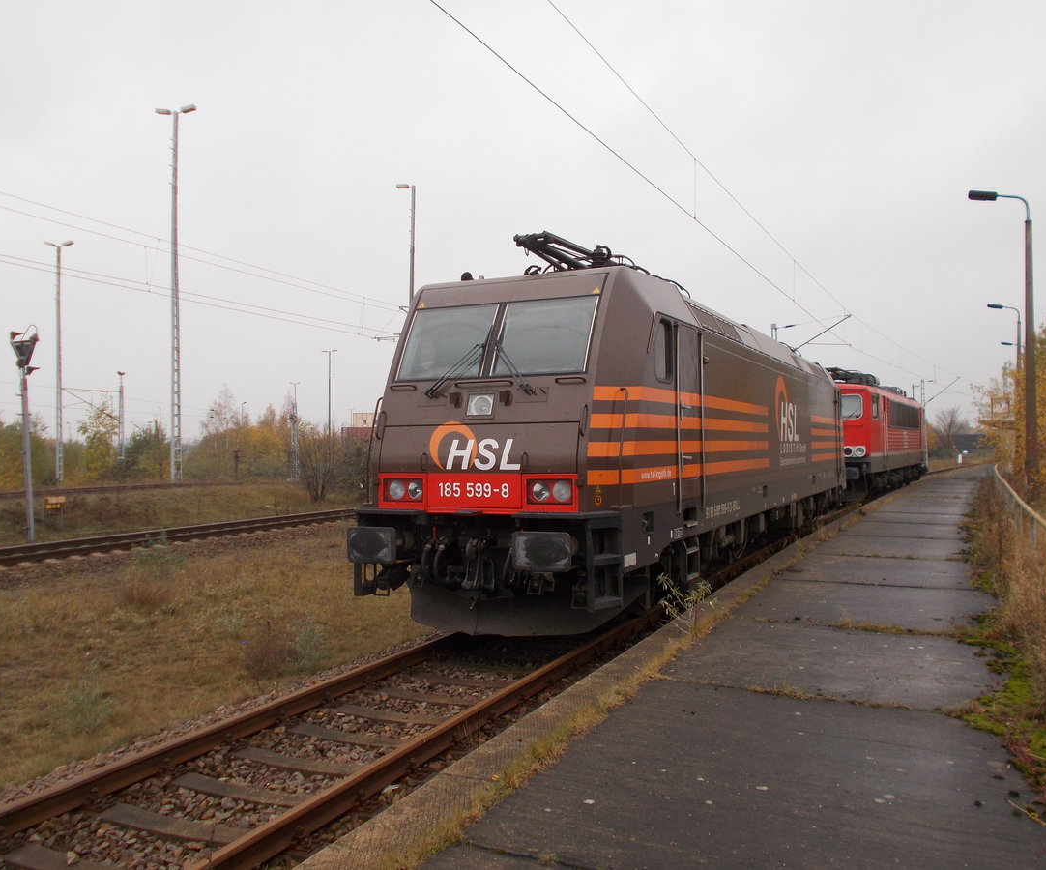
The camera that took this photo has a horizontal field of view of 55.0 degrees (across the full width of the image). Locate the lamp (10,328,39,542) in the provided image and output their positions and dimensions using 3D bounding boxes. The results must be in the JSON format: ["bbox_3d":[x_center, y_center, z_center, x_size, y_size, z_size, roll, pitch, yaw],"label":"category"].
[{"bbox_3d":[-11.356,-0.005,23.000,0.600,4.950,0.420,-3,-1,23],"label":"lamp"}]

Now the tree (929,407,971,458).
[{"bbox_3d":[45.848,-0.157,108.000,4.200,5.760,4.000,0,-1,0],"label":"tree"}]

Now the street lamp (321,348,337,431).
[{"bbox_3d":[-25.000,-3.640,130.000,2.300,14.900,0.500,-1,-1,23],"label":"street lamp"}]

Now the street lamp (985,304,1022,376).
[{"bbox_3d":[18.814,-1.650,39.211,1.250,6.940,0.300,-1,-1,26],"label":"street lamp"}]

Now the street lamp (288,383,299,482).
[{"bbox_3d":[-18.835,-0.370,83.000,1.050,7.980,0.600,-1,-1,23],"label":"street lamp"}]

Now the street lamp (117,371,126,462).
[{"bbox_3d":[-28.731,-0.294,72.000,0.700,8.370,0.420,-1,-1,23],"label":"street lamp"}]

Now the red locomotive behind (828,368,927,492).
[{"bbox_3d":[13.900,0.048,40.700,3.050,4.500,19.400,-1,-1,26],"label":"red locomotive behind"}]

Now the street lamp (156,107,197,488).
[{"bbox_3d":[-17.590,-7.118,51.000,2.350,19.260,0.500,-1,-1,23],"label":"street lamp"}]

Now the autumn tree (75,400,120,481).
[{"bbox_3d":[-25.413,0.403,60.000,2.600,4.900,2.500,0,-1,0],"label":"autumn tree"}]

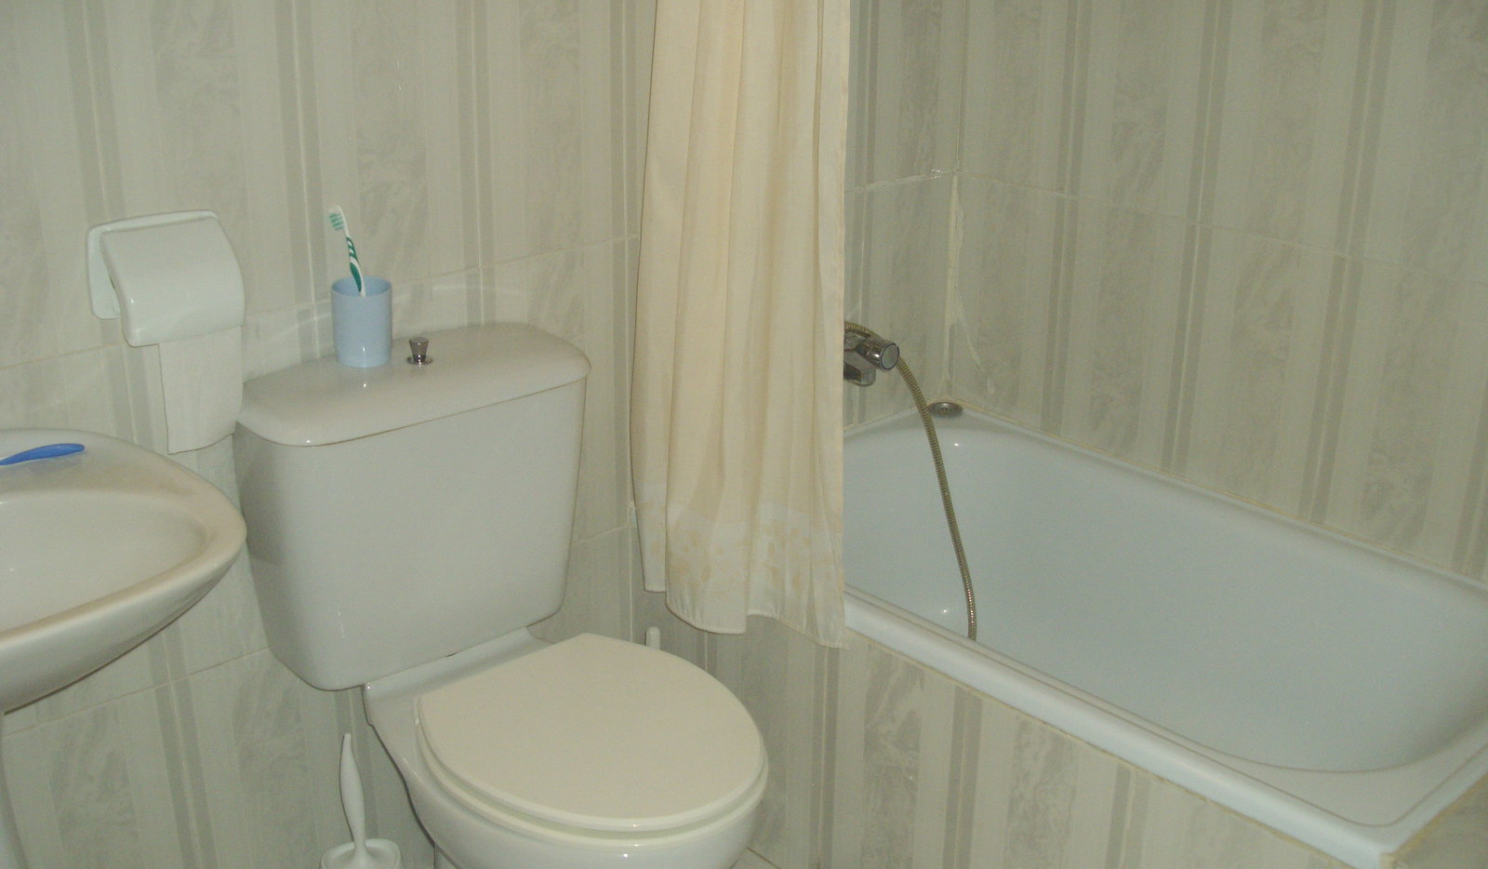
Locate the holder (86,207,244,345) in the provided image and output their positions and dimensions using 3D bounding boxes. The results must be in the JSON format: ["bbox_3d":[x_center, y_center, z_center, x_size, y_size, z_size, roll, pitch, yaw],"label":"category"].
[{"bbox_3d":[-0.634,-0.176,1.711,0.156,0.131,0.087,-18,28,-39],"label":"holder"}]

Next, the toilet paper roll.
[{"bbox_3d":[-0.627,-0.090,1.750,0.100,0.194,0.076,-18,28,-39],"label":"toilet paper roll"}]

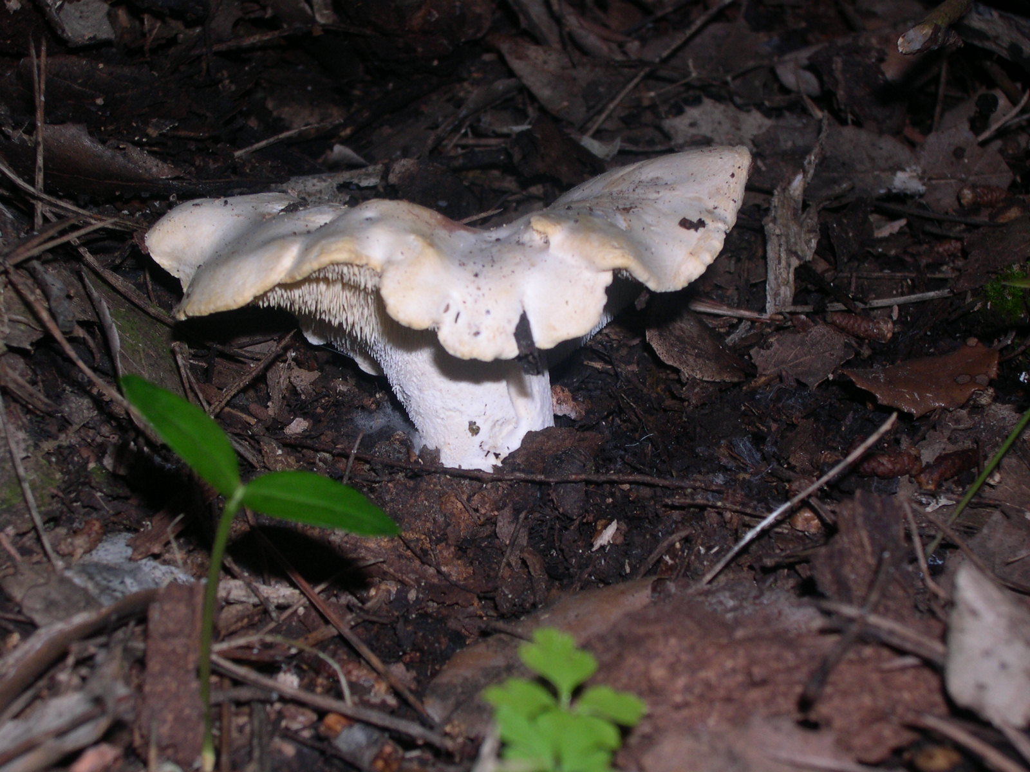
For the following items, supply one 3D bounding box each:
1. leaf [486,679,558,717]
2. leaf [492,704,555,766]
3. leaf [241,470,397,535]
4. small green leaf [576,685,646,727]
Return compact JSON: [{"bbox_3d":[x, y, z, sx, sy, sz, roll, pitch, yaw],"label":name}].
[{"bbox_3d":[0.001,0.043,0.317,0.010,0.002,0.006,8,34,12],"label":"leaf"},{"bbox_3d":[0.001,0.047,0.307,0.009,0.003,0.008,29,49,30],"label":"leaf"},{"bbox_3d":[-0.030,0.018,0.348,0.024,0.003,0.009,14,53,14],"label":"leaf"},{"bbox_3d":[0.013,0.045,0.318,0.010,0.002,0.007,3,33,4],"label":"small green leaf"}]

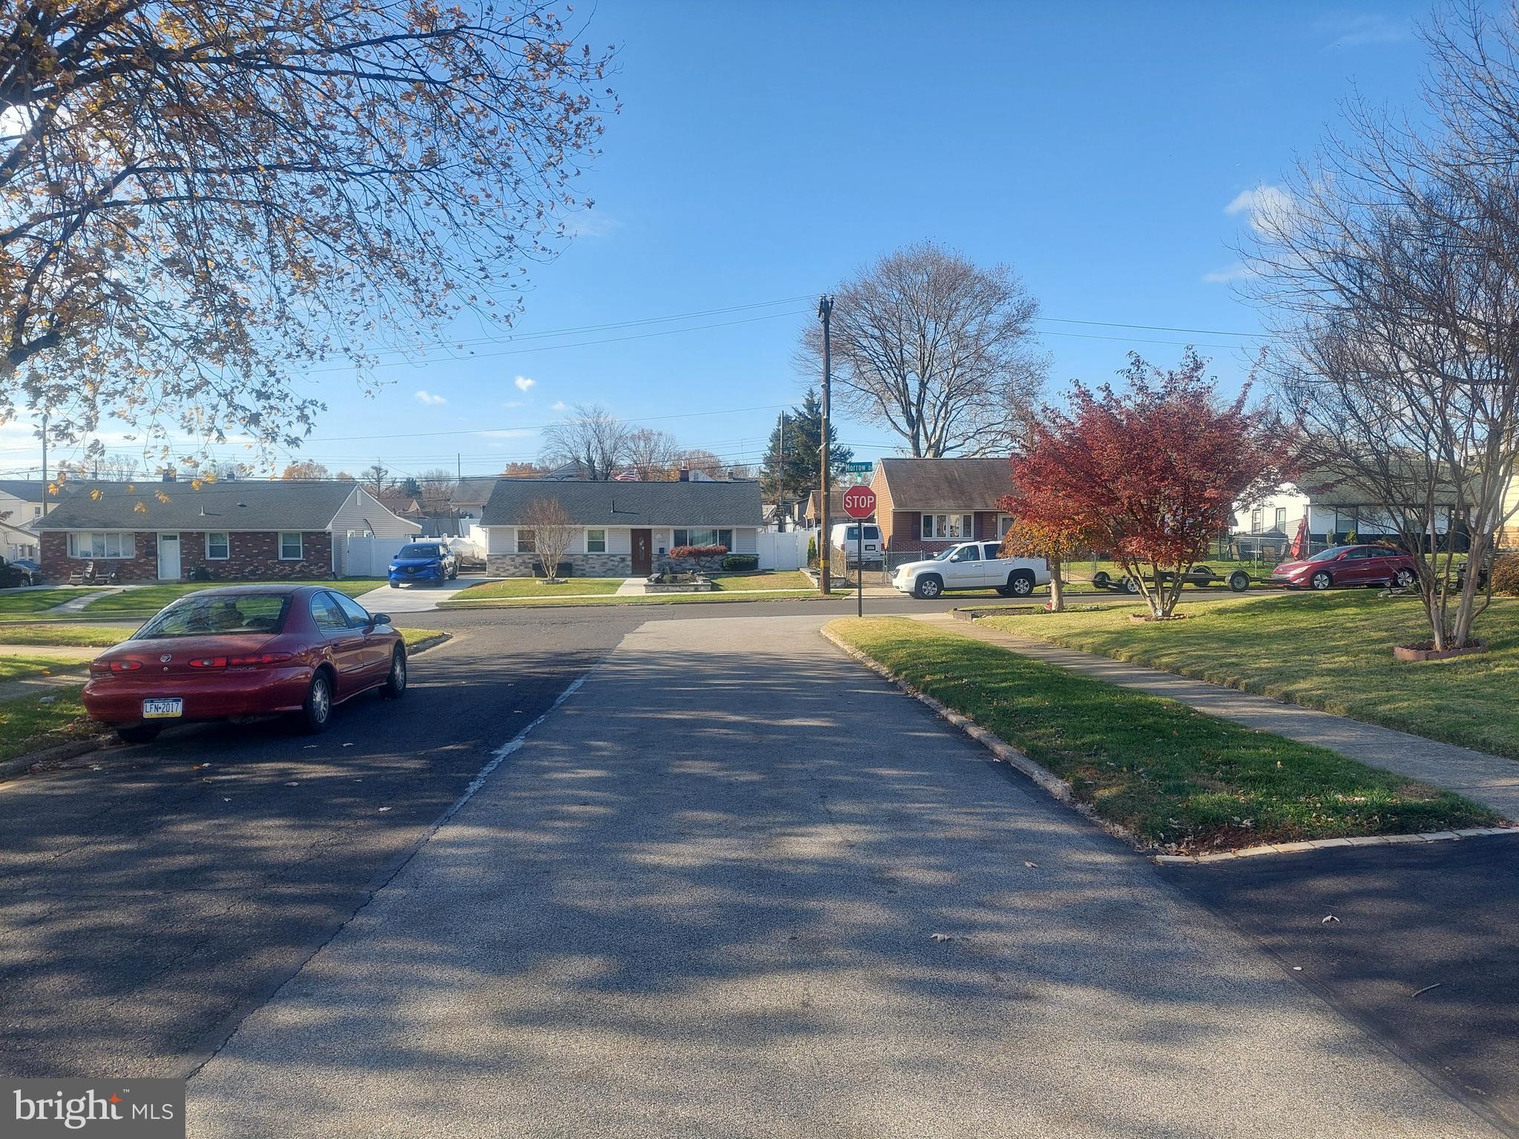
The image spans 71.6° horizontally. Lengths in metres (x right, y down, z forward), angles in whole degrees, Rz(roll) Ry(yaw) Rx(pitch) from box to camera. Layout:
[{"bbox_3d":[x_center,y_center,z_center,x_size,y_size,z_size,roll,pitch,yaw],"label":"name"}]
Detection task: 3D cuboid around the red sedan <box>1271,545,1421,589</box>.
[{"bbox_3d":[19.520,-0.120,35.000,4.800,1.460,1.830,0,1,-3],"label":"red sedan"}]

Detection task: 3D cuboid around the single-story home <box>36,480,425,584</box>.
[{"bbox_3d":[-26.600,-1.970,54.200,13.200,4.700,13.000,0,1,-5],"label":"single-story home"}]

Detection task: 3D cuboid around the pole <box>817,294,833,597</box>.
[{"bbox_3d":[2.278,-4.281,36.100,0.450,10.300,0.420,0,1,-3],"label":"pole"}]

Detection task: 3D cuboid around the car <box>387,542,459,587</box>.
[{"bbox_3d":[-12.870,-0.285,41.100,2.000,1.700,4.950,0,1,-6],"label":"car"}]

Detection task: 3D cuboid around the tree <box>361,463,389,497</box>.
[{"bbox_3d":[-32.700,-4.800,90.000,2.800,8.400,2.800,0,1,0],"label":"tree"}]

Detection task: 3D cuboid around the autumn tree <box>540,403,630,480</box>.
[{"bbox_3d":[-11.900,-5.800,72.000,6.600,11.000,6.500,0,1,0],"label":"autumn tree"}]

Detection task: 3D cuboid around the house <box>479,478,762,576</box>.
[{"bbox_3d":[-6.370,-2.040,51.200,12.400,4.450,8.500,0,1,-3],"label":"house"}]

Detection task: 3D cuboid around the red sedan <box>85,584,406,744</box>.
[{"bbox_3d":[-5.140,0.895,11.280,1.850,1.410,5.050,0,1,-4],"label":"red sedan"}]

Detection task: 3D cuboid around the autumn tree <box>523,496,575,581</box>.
[{"bbox_3d":[-8.920,-1.256,44.600,2.200,3.580,2.200,0,1,-3],"label":"autumn tree"}]

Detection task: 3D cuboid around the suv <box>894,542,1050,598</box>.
[{"bbox_3d":[7.070,-0.080,34.900,5.150,1.920,2.000,0,1,0],"label":"suv"}]

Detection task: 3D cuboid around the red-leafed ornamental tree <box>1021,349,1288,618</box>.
[{"bbox_3d":[8.205,-1.780,22.100,5.600,5.650,5.300,0,1,-3],"label":"red-leafed ornamental tree"}]

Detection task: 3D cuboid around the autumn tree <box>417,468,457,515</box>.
[{"bbox_3d":[-26.900,-4.500,88.000,4.000,7.900,4.000,0,1,0],"label":"autumn tree"}]

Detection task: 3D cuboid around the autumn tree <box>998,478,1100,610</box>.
[{"bbox_3d":[6.736,-0.610,24.600,2.400,3.200,2.400,0,1,-3],"label":"autumn tree"}]

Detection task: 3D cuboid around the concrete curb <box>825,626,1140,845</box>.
[{"bbox_3d":[1.760,1.330,13.750,0.280,0.170,16.000,0,1,-3],"label":"concrete curb"}]

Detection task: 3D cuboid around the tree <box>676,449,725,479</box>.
[{"bbox_3d":[-5.975,-6.423,105.000,6.000,11.200,6.000,0,1,-3],"label":"tree"}]

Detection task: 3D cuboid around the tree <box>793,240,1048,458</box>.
[{"bbox_3d":[9.680,-9.900,62.000,14.600,18.800,14.000,0,1,0],"label":"tree"}]

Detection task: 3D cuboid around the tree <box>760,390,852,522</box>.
[{"bbox_3d":[3.296,-6.842,75.000,6.500,12.260,6.300,0,1,-3],"label":"tree"}]

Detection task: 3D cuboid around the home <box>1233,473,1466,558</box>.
[{"bbox_3d":[28.200,-2.950,50.200,8.800,4.400,8.000,0,1,-1],"label":"home"}]

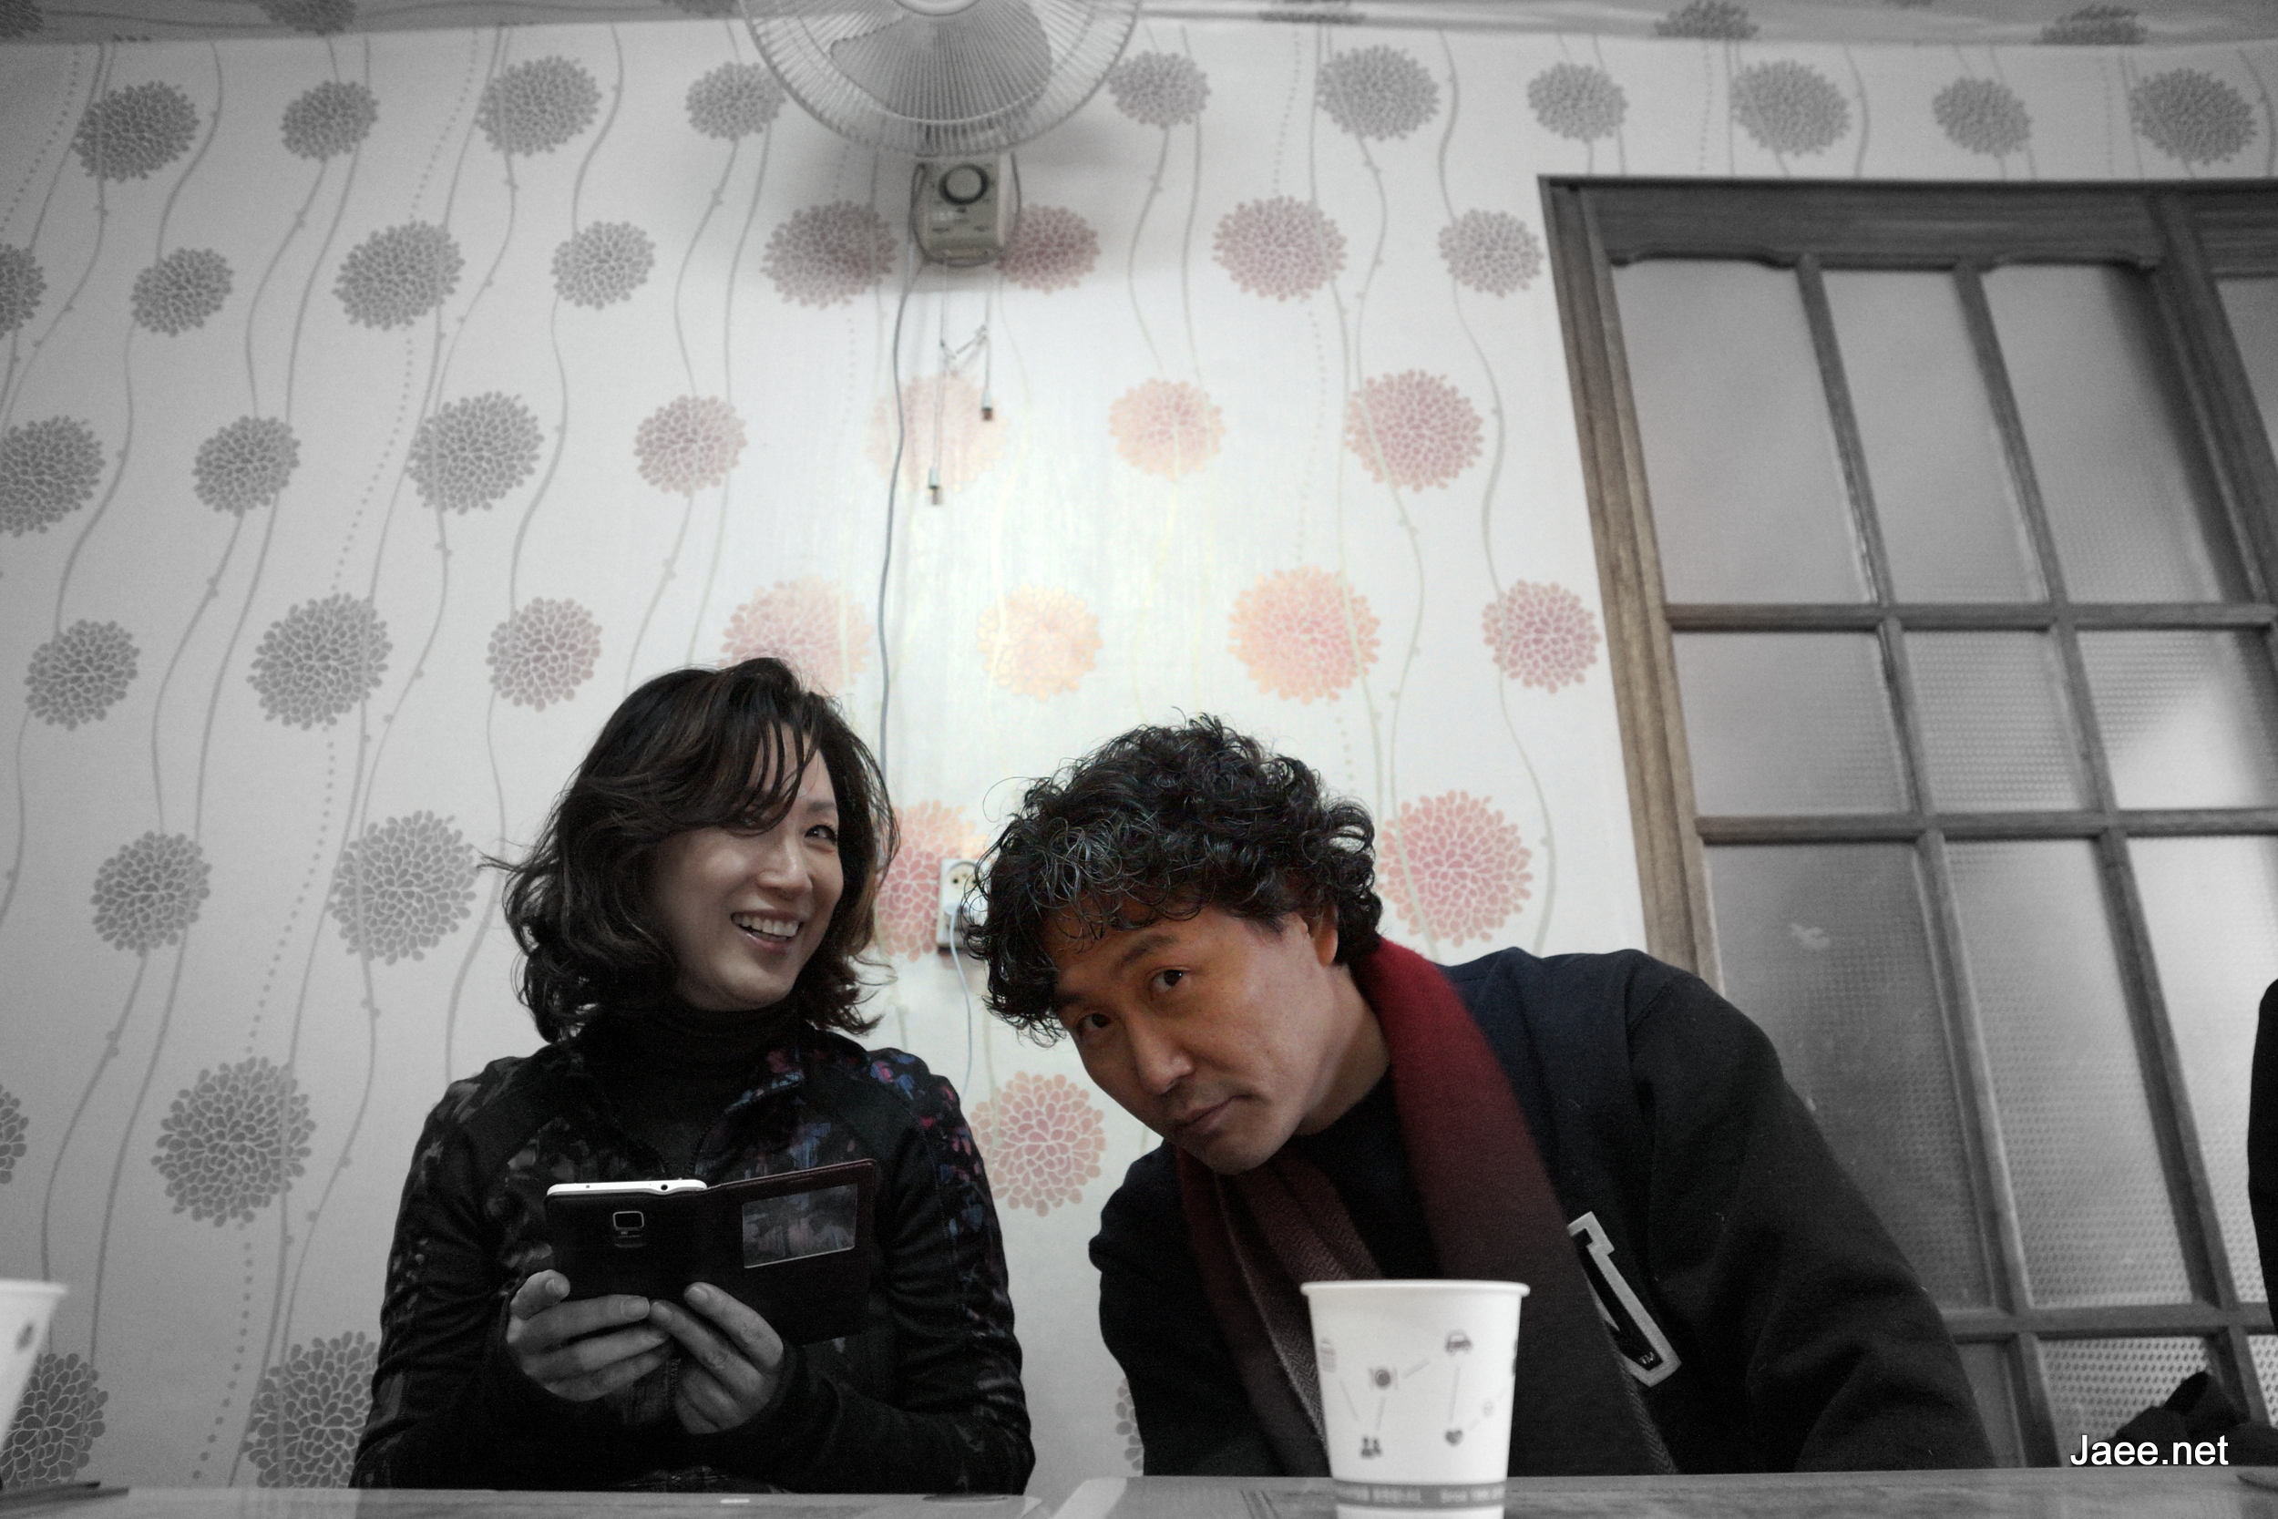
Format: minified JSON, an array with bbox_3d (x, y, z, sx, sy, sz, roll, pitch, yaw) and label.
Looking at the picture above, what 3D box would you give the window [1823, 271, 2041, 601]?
[{"bbox_3d":[0.914,-0.382,1.758,0.170,0.454,0.030,-1,-21,0],"label":"window"}]

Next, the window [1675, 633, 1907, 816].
[{"bbox_3d":[0.697,-0.041,1.629,0.230,0.217,0.030,-1,-21,0],"label":"window"}]

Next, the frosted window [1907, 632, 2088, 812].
[{"bbox_3d":[0.919,-0.043,1.630,0.165,0.214,0.030,-1,-21,0],"label":"frosted window"}]

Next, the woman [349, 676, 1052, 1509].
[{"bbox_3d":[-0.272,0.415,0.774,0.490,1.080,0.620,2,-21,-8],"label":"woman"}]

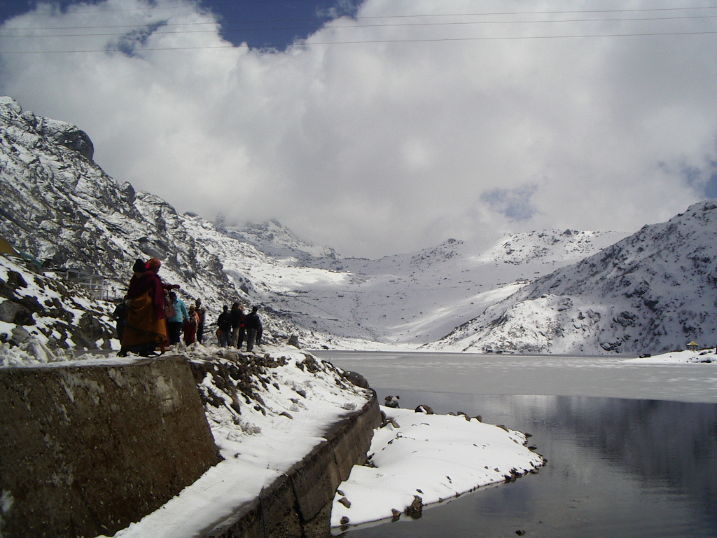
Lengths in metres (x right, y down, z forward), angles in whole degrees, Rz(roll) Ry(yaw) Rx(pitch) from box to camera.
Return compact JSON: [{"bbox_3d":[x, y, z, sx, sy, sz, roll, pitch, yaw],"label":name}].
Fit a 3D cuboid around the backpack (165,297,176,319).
[{"bbox_3d":[-5.493,1.125,23.000,0.360,0.570,0.250,-2,-6,18],"label":"backpack"}]

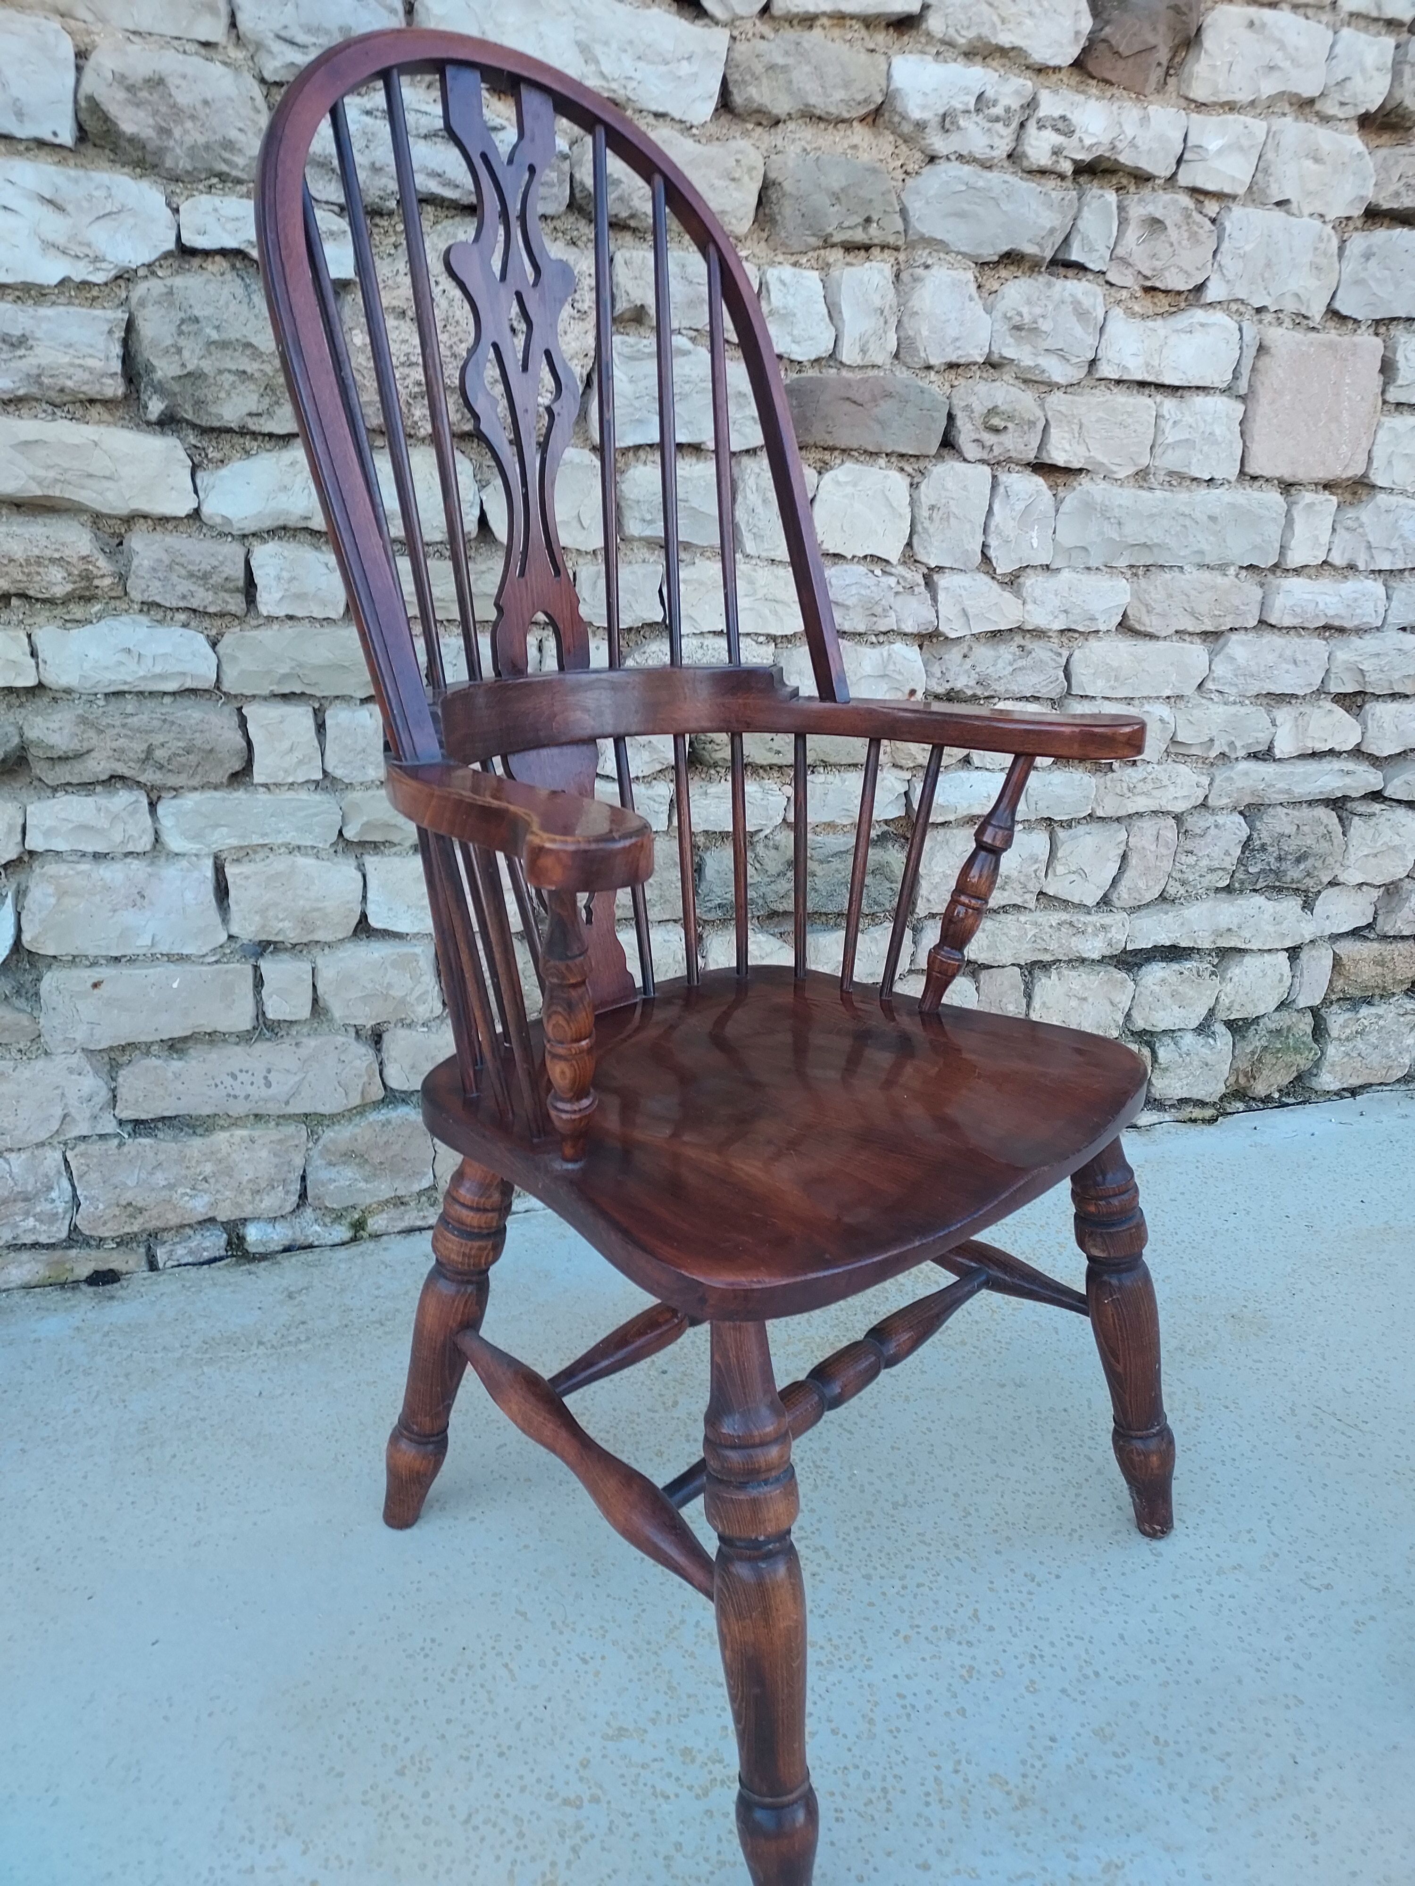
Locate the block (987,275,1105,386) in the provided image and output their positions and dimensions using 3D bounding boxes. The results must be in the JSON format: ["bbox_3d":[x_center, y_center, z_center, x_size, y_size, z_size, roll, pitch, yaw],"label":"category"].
[{"bbox_3d":[0.377,-0.719,1.548,0.141,0.106,0.100,-5,20,-17],"label":"block"}]

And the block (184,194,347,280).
[{"bbox_3d":[-0.414,-0.657,1.233,0.145,0.055,0.090,-5,18,-19],"label":"block"}]

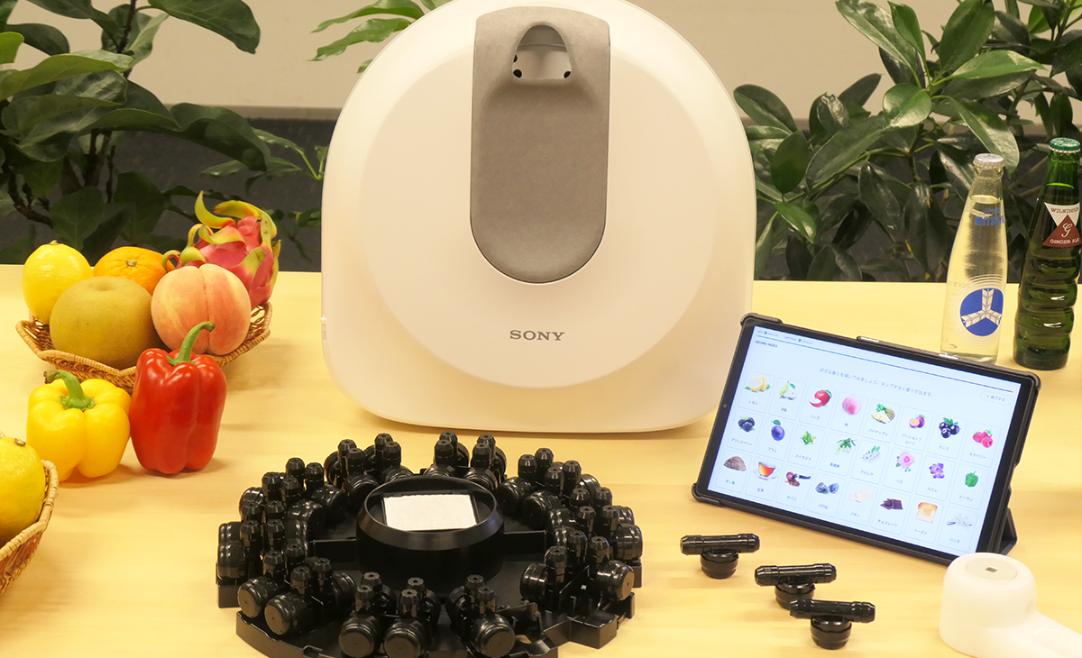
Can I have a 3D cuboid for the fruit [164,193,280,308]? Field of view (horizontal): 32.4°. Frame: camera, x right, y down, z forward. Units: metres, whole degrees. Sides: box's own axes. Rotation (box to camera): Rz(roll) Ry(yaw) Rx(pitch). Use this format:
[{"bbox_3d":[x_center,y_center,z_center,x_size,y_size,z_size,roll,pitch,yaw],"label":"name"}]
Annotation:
[{"bbox_3d":[-0.308,-0.076,1.804,0.107,0.119,0.099,1,20,0],"label":"fruit"}]

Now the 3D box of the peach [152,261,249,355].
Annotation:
[{"bbox_3d":[-0.313,-0.019,1.719,0.090,0.087,0.089,1,20,0],"label":"peach"}]

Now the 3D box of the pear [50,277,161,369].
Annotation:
[{"bbox_3d":[-0.395,-0.005,1.693,0.099,0.085,0.099,1,20,0],"label":"pear"}]

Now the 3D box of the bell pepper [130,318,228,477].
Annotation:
[{"bbox_3d":[-0.299,0.053,1.539,0.080,0.119,0.079,1,20,0],"label":"bell pepper"}]

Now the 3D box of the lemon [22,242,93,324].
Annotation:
[{"bbox_3d":[-0.456,-0.043,1.756,0.066,0.083,0.066,1,20,0],"label":"lemon"}]

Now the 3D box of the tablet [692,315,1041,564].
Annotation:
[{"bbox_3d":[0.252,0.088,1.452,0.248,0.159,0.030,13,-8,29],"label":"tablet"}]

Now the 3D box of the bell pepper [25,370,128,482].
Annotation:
[{"bbox_3d":[-0.379,0.074,1.528,0.083,0.086,0.081,1,20,0],"label":"bell pepper"}]

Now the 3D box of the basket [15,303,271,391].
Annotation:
[{"bbox_3d":[-0.370,0.014,1.730,0.238,0.059,0.236,1,20,0],"label":"basket"}]

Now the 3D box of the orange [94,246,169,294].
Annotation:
[{"bbox_3d":[-0.388,-0.045,1.779,0.078,0.069,0.078,1,20,0],"label":"orange"}]

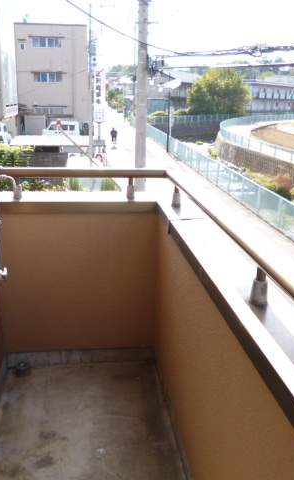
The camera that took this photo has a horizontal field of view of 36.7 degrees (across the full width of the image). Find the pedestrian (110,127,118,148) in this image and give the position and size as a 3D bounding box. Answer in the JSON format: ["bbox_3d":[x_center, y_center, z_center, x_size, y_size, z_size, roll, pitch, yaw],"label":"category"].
[{"bbox_3d":[-2.922,-9.130,39.445,0.550,1.680,0.450,2,18,0],"label":"pedestrian"}]

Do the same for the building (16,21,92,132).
[{"bbox_3d":[-9.154,-15.482,44.936,6.300,10.140,8.500,-1,18,-7],"label":"building"}]

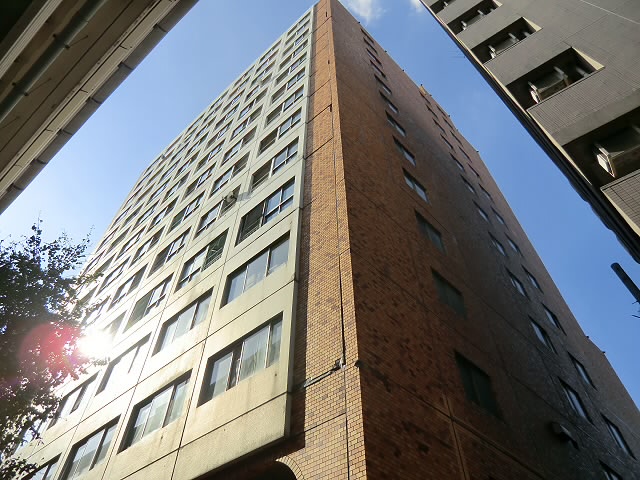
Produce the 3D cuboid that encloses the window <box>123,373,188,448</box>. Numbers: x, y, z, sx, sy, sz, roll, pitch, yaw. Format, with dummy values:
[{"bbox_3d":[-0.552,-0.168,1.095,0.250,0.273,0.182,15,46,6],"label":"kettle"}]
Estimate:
[{"bbox_3d":[-3.912,4.177,10.713,2.380,1.280,0.200,-35,-60,24],"label":"window"}]

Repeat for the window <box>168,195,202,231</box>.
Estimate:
[{"bbox_3d":[-6.462,-1.255,21.761,2.559,1.475,0.200,-35,-59,24],"label":"window"}]

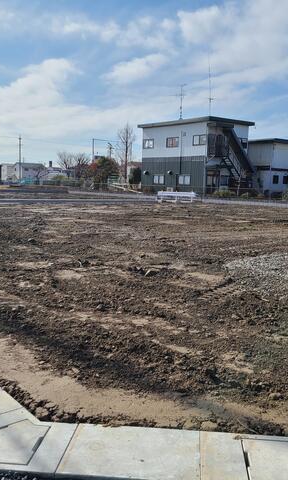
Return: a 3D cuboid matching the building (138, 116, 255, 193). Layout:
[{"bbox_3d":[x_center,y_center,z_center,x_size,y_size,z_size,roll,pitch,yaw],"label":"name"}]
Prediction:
[{"bbox_3d":[5.004,-8.485,50.131,5.979,6.928,11.280,-3,9,-36],"label":"building"}]

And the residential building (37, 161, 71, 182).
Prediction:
[{"bbox_3d":[-26.119,-19.689,138.735,10.000,6.146,8.000,-3,9,-36],"label":"residential building"}]

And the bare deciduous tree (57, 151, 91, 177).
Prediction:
[{"bbox_3d":[-13.790,-14.167,94.027,6.600,6.579,6.000,2,7,0],"label":"bare deciduous tree"}]

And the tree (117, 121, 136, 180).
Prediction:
[{"bbox_3d":[-2.441,-11.926,67.053,2.900,8.729,2.900,2,7,0],"label":"tree"}]

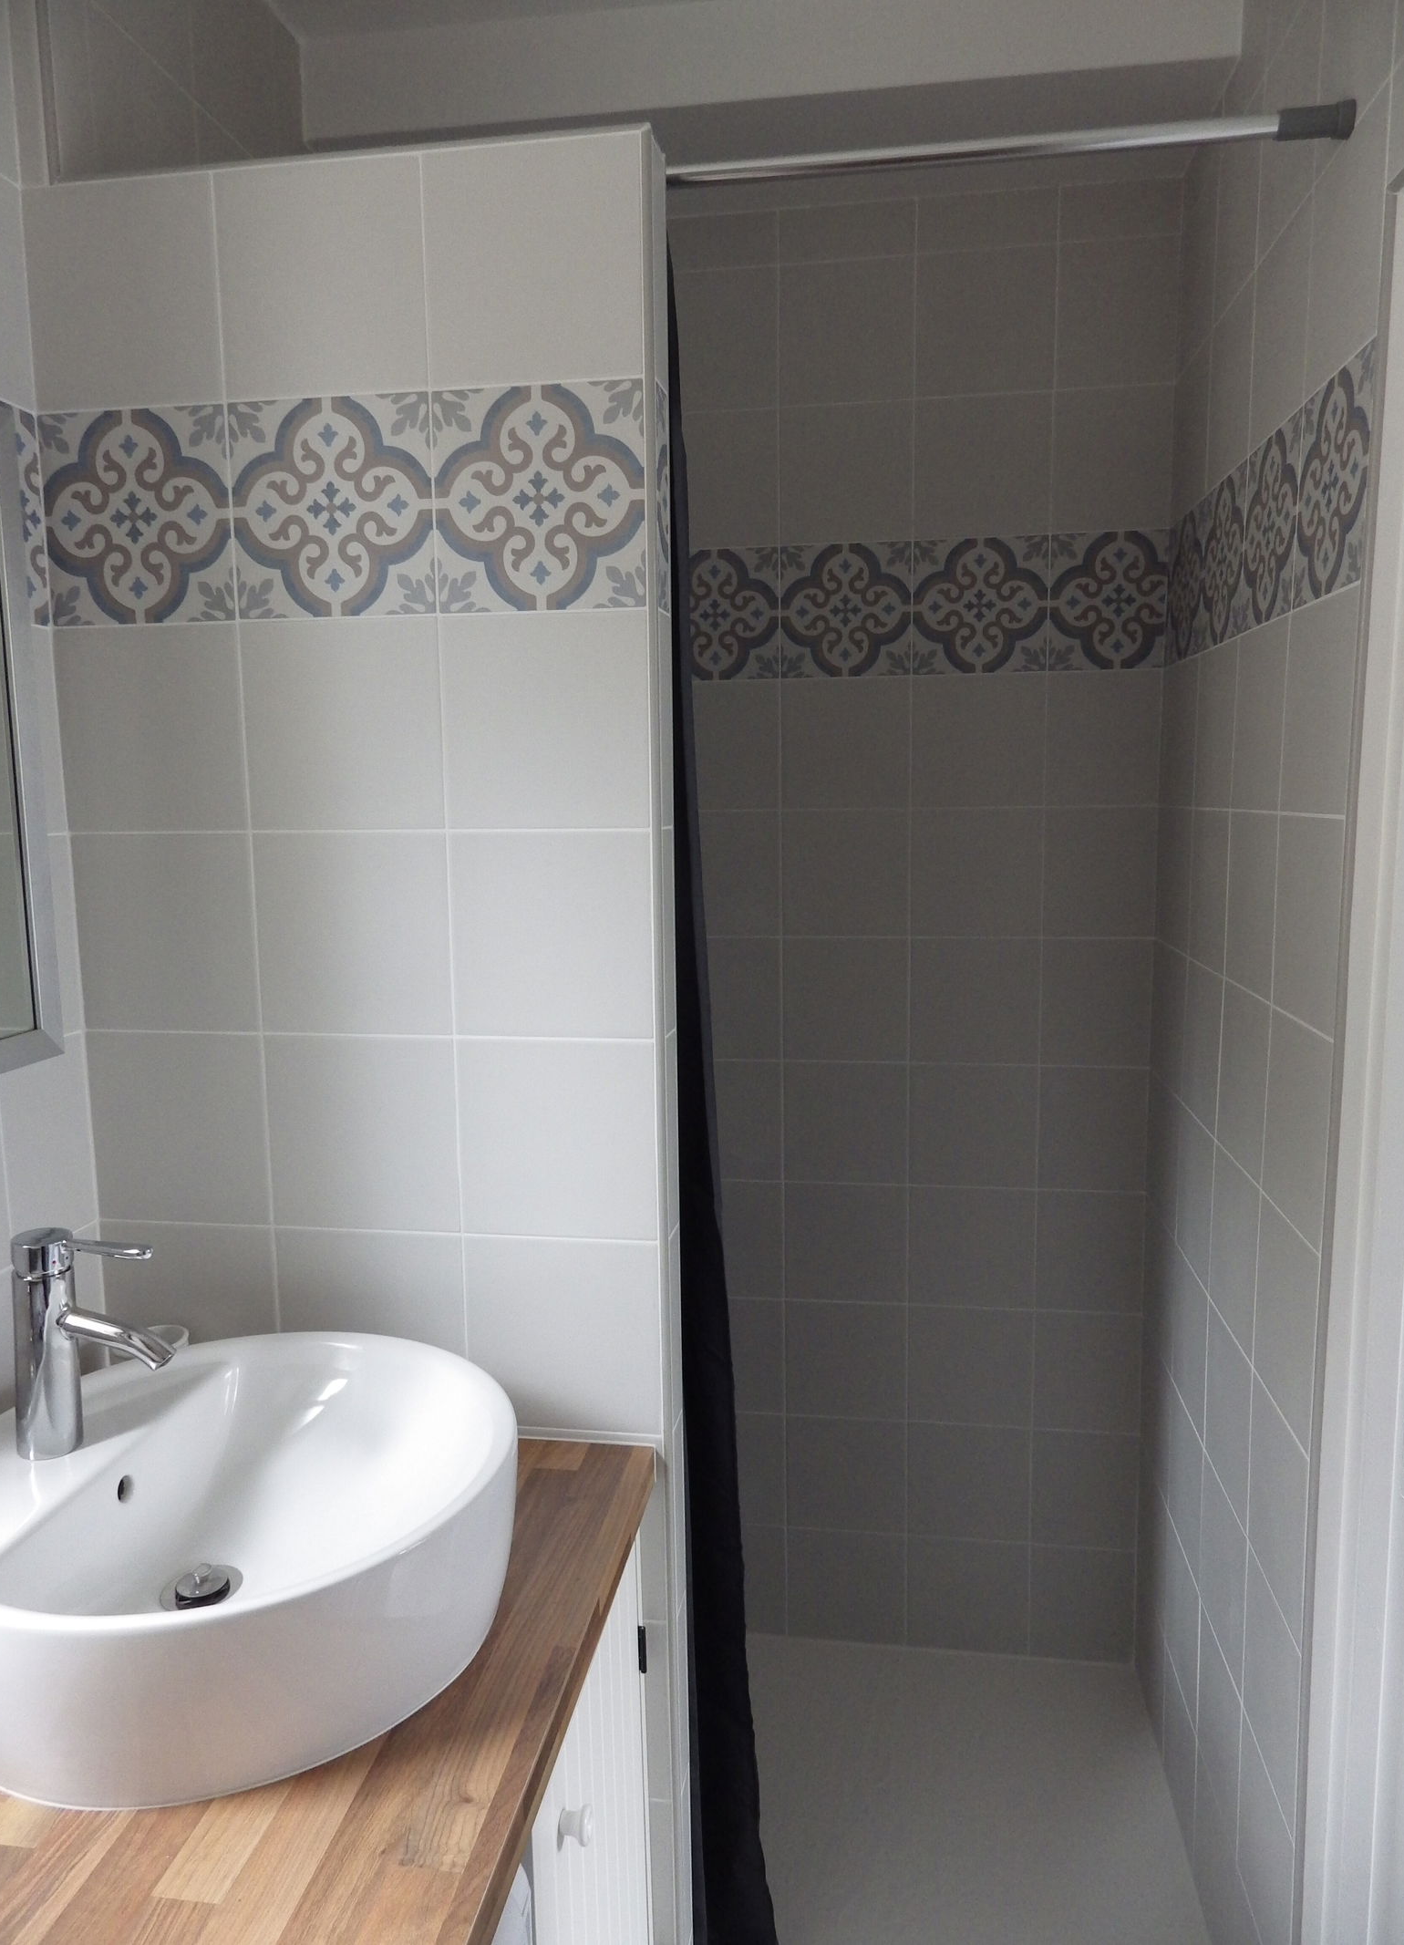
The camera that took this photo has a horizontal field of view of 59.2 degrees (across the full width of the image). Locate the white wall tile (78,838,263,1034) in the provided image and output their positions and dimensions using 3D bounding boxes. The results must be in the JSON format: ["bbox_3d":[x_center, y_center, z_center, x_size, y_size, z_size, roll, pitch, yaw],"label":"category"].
[{"bbox_3d":[-0.541,-0.039,1.257,0.196,0.200,0.010,0,8,9],"label":"white wall tile"}]

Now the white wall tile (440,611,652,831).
[{"bbox_3d":[-0.146,-0.234,1.160,0.199,0.200,0.010,1,8,8],"label":"white wall tile"}]

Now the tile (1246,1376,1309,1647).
[{"bbox_3d":[0.596,0.546,1.270,0.010,0.200,0.193,0,7,9],"label":"tile"}]

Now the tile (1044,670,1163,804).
[{"bbox_3d":[0.609,-0.352,1.871,0.167,0.200,0.010,0,8,9],"label":"tile"}]

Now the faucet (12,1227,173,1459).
[{"bbox_3d":[-0.492,0.301,0.997,0.138,0.182,0.052,0,8,8],"label":"faucet"}]

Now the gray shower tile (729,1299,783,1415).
[{"bbox_3d":[0.041,0.646,2.099,0.200,0.200,0.010,0,7,9],"label":"gray shower tile"}]

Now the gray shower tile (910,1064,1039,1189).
[{"bbox_3d":[0.433,0.245,1.974,0.201,0.200,0.010,0,7,8],"label":"gray shower tile"}]

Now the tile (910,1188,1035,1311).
[{"bbox_3d":[0.432,0.444,1.988,0.198,0.198,0.009,0,8,8],"label":"tile"}]

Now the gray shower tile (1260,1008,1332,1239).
[{"bbox_3d":[0.595,0.148,1.227,0.010,0.200,0.187,0,8,9],"label":"gray shower tile"}]

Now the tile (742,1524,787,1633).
[{"bbox_3d":[0.046,1.045,2.148,0.200,0.200,0.010,0,8,9],"label":"tile"}]

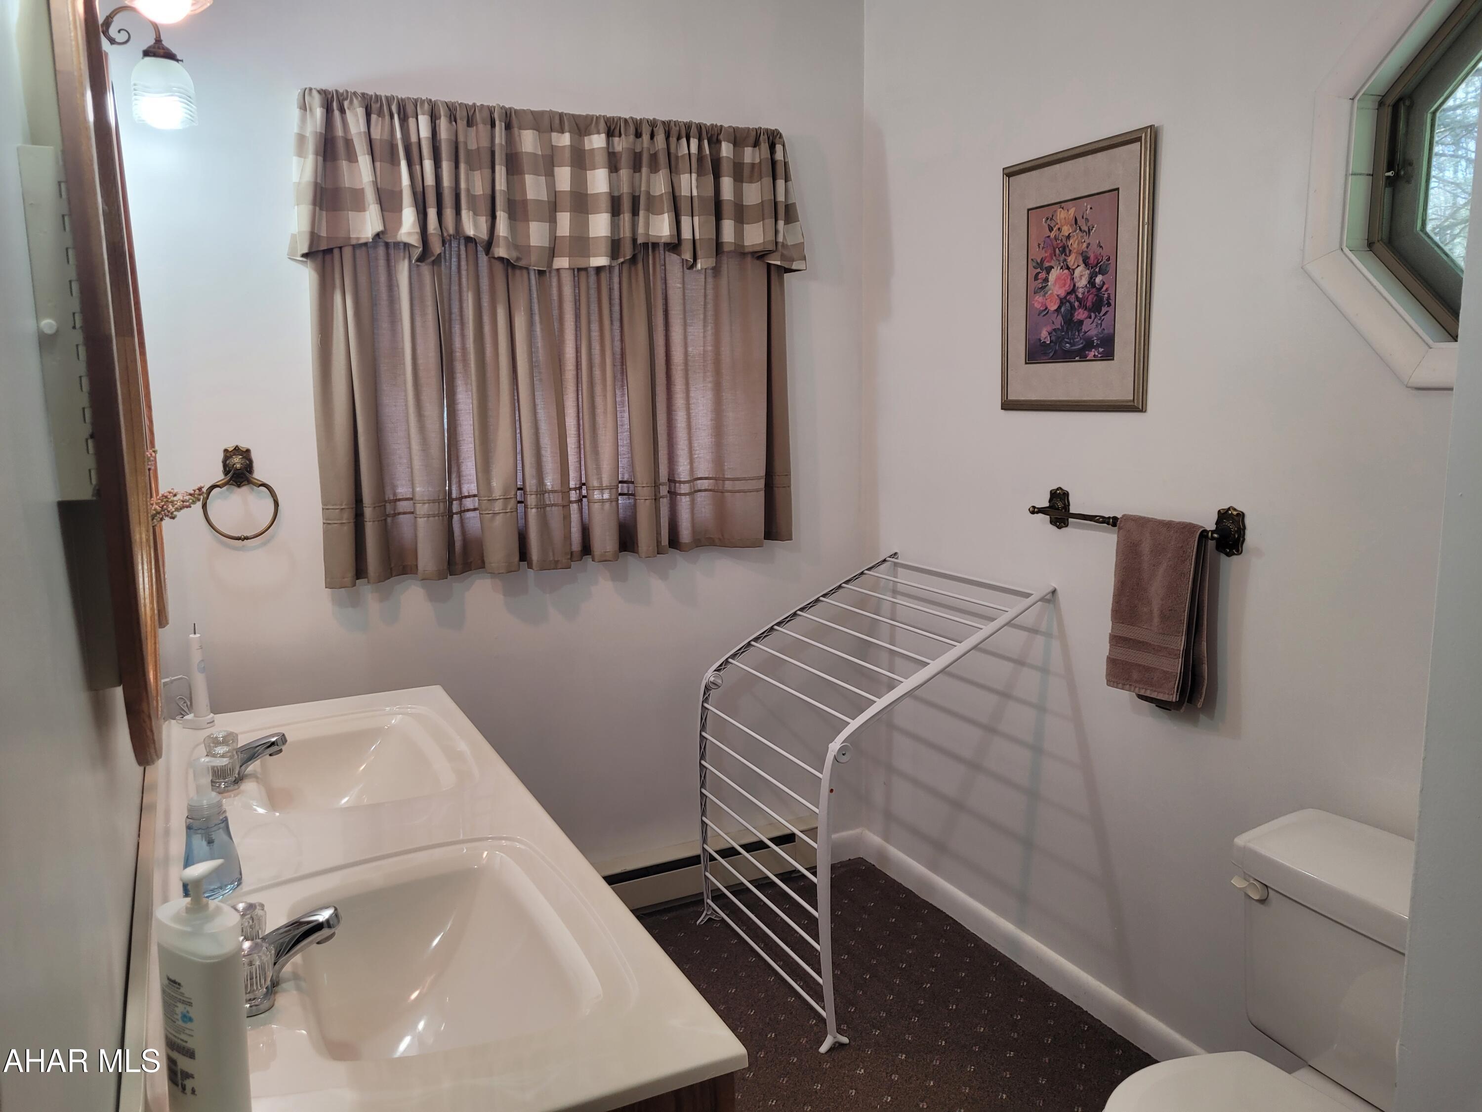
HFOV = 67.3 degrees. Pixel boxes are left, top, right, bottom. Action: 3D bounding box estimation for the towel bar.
[{"bbox_3d":[0.771,-0.074,2.233,0.072,0.095,0.524,-5,10,-25],"label":"towel bar"}]

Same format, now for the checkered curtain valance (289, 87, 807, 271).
[{"bbox_3d":[-0.415,-0.875,2.676,1.277,0.373,0.105,-5,10,-25],"label":"checkered curtain valance"}]

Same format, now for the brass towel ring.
[{"bbox_3d":[-1.116,-0.139,2.480,0.156,0.215,0.056,-5,10,-25],"label":"brass towel ring"}]

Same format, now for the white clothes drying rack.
[{"bbox_3d":[0.290,0.527,2.730,0.620,0.957,0.700,-5,10,-25],"label":"white clothes drying rack"}]

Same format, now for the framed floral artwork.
[{"bbox_3d":[0.696,-0.577,2.347,0.024,0.540,0.430,-5,10,-25],"label":"framed floral artwork"}]

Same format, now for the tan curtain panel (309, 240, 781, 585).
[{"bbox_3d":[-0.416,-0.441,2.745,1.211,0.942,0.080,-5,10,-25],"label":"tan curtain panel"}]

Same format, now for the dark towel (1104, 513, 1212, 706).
[{"bbox_3d":[0.800,0.106,2.140,0.086,0.361,0.208,-5,10,-25],"label":"dark towel"}]

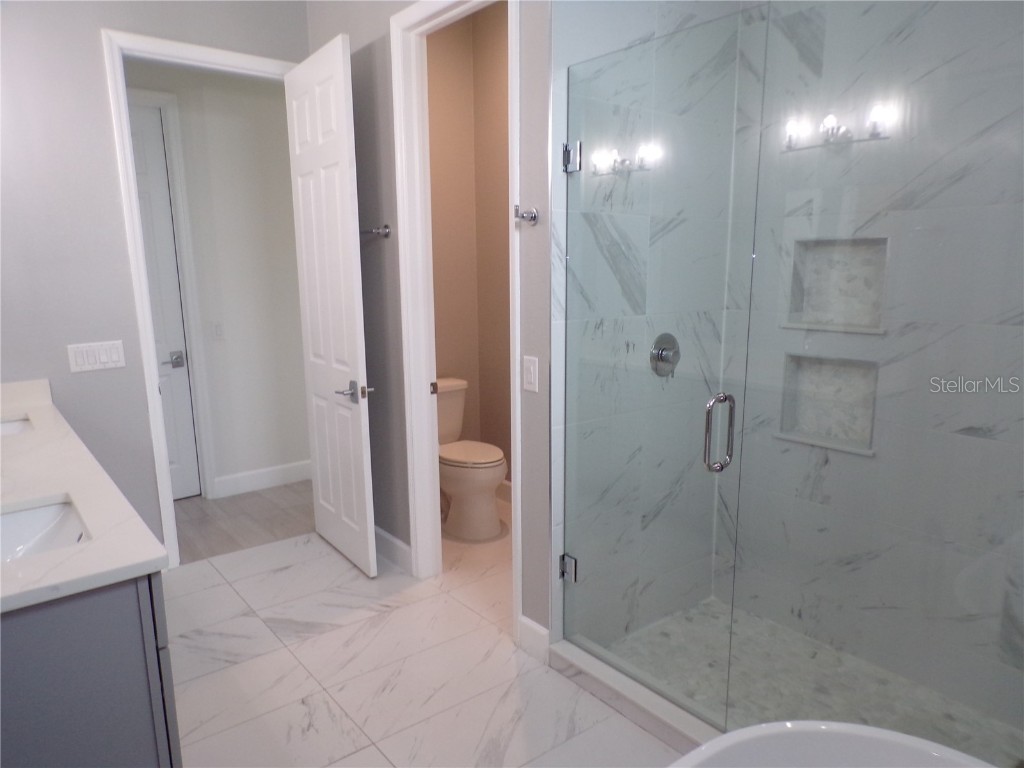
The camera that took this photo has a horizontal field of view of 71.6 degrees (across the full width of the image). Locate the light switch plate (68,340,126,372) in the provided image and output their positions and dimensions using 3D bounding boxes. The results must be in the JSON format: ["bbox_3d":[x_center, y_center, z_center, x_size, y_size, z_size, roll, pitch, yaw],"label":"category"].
[{"bbox_3d":[-1.896,-0.125,3.245,0.215,0.122,0.008,-9,13,-38],"label":"light switch plate"}]

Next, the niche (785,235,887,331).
[{"bbox_3d":[1.260,-0.377,2.728,0.105,0.350,0.390,-9,13,-38],"label":"niche"}]

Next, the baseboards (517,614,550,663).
[{"bbox_3d":[0.093,0.991,2.758,0.015,0.142,0.172,-9,13,-38],"label":"baseboards"}]

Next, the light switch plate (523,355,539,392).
[{"bbox_3d":[0.067,-0.036,2.596,0.008,0.124,0.079,-9,13,-38],"label":"light switch plate"}]

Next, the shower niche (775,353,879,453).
[{"bbox_3d":[1.264,0.067,2.808,0.105,0.350,0.390,-9,13,-38],"label":"shower niche"}]

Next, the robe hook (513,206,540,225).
[{"bbox_3d":[0.048,-0.582,2.460,0.078,0.070,0.060,-9,13,-38],"label":"robe hook"}]

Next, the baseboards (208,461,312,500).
[{"bbox_3d":[-1.645,0.633,4.840,0.780,0.132,0.015,-9,13,-38],"label":"baseboards"}]

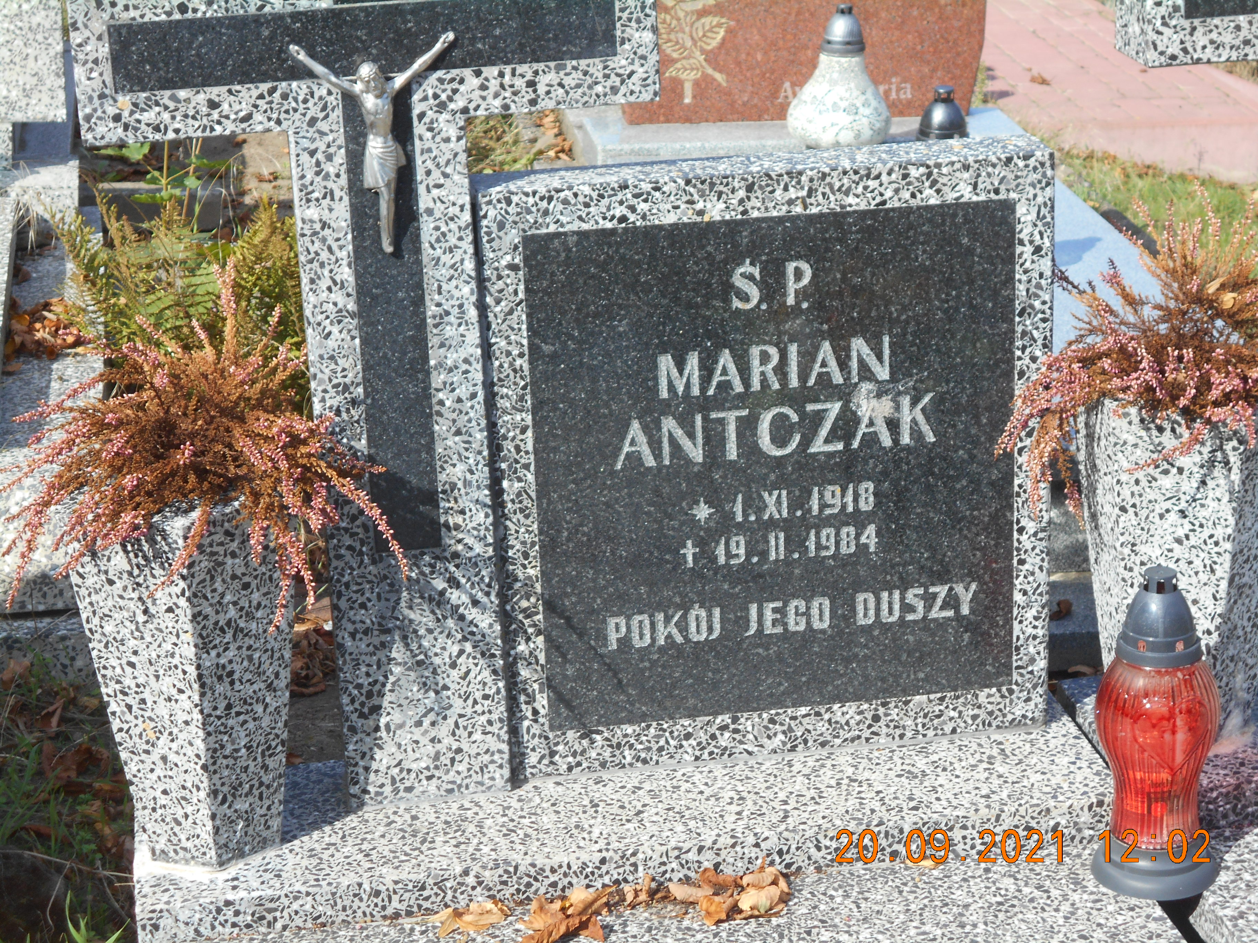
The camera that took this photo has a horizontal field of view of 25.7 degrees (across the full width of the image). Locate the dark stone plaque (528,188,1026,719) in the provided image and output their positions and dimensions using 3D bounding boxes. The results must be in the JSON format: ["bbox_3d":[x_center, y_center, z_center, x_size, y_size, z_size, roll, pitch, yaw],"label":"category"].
[{"bbox_3d":[0.121,-0.003,2.270,0.400,0.426,0.020,-5,19,-8],"label":"dark stone plaque"}]

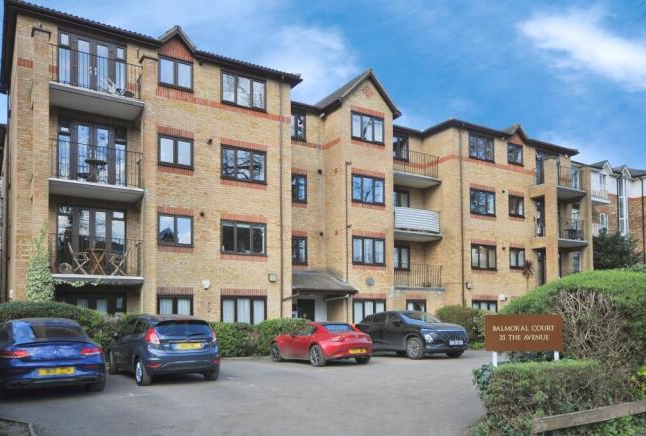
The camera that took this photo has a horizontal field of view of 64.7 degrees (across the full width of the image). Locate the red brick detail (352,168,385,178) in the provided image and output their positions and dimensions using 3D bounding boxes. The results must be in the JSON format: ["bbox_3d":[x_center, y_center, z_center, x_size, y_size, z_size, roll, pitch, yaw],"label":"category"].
[{"bbox_3d":[1.946,-1.912,21.800,1.780,0.240,0.100,3,-6,-30],"label":"red brick detail"}]

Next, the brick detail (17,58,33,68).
[{"bbox_3d":[-9.011,-4.664,15.445,0.409,0.240,0.120,3,-6,-31],"label":"brick detail"}]

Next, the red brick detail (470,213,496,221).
[{"bbox_3d":[7.865,-0.004,25.168,1.801,0.190,0.120,3,-6,-31],"label":"red brick detail"}]

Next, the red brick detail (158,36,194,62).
[{"bbox_3d":[-4.893,-5.688,17.032,1.180,0.880,0.120,6,-10,-32],"label":"red brick detail"}]

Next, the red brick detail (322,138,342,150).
[{"bbox_3d":[0.356,-3.173,22.034,0.100,0.230,1.478,6,-10,-32],"label":"red brick detail"}]

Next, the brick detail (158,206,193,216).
[{"bbox_3d":[-4.905,-0.210,16.950,1.220,0.240,0.100,3,-6,-30],"label":"brick detail"}]

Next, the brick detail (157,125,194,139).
[{"bbox_3d":[-4.934,-2.806,16.985,1.230,0.235,0.100,4,-8,-29],"label":"brick detail"}]

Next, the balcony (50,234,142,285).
[{"bbox_3d":[-6.730,1.279,15.095,2.460,1.250,1.360,3,-6,-30],"label":"balcony"}]

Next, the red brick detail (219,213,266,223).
[{"bbox_3d":[-2.902,0.002,18.674,1.789,0.230,0.120,3,-6,-31],"label":"red brick detail"}]

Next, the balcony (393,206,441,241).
[{"bbox_3d":[4.102,0.283,24.064,3.000,1.280,1.400,4,-8,-29],"label":"balcony"}]

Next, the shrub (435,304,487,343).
[{"bbox_3d":[5.842,4.513,21.500,1.900,1.700,1.300,3,-6,-30],"label":"shrub"}]

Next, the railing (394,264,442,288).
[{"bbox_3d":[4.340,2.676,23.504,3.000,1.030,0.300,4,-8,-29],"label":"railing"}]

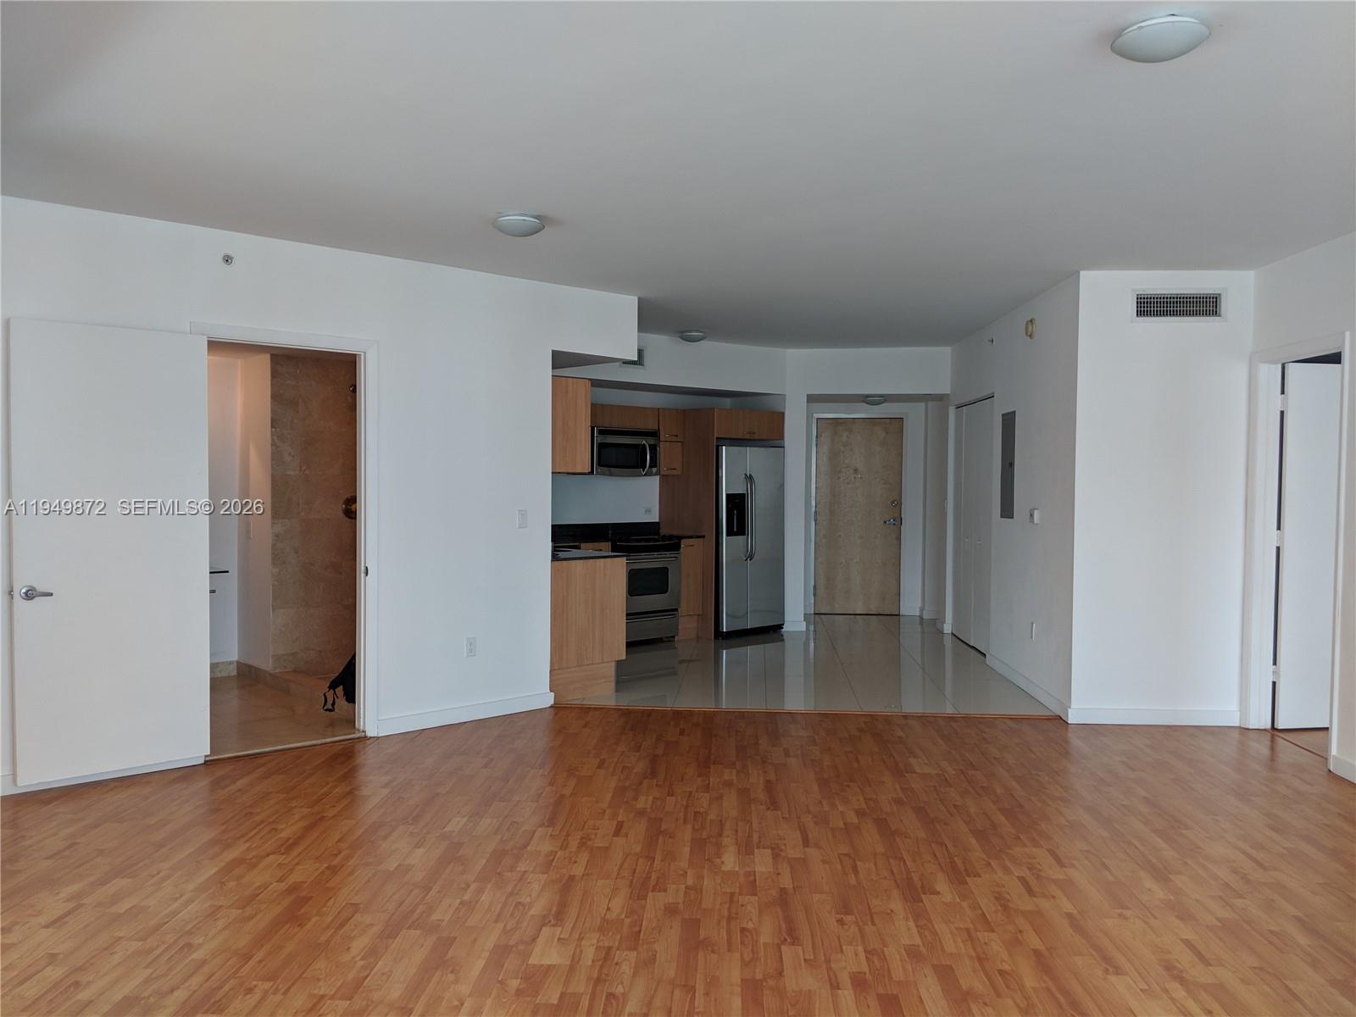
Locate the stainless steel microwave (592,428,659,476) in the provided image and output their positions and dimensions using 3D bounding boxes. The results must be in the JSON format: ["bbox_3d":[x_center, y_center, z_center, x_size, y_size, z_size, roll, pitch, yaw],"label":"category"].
[{"bbox_3d":[-0.564,-0.492,9.399,0.736,0.406,0.405,-1,2,-42],"label":"stainless steel microwave"}]

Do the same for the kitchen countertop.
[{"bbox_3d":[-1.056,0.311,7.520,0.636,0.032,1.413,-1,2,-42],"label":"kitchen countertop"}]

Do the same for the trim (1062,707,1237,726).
[{"bbox_3d":[2.899,1.276,6.449,1.035,0.090,0.015,1,2,3],"label":"trim"}]

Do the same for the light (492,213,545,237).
[{"bbox_3d":[-0.762,-1.360,5.075,0.265,0.090,0.265,1,2,0],"label":"light"}]

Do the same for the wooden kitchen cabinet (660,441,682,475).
[{"bbox_3d":[-0.161,-0.464,9.824,0.275,0.306,0.309,-1,2,-42],"label":"wooden kitchen cabinet"}]

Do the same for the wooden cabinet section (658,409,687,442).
[{"bbox_3d":[-0.171,-0.759,9.693,0.311,0.294,0.334,-1,3,-43],"label":"wooden cabinet section"}]

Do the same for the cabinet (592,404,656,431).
[{"bbox_3d":[-0.559,-0.809,9.455,0.766,0.196,0.309,-1,2,-42],"label":"cabinet"}]

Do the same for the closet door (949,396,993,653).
[{"bbox_3d":[2.576,0.143,9.287,0.035,2.107,1.448,1,2,3],"label":"closet door"}]

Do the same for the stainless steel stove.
[{"bbox_3d":[-0.438,0.730,9.405,0.757,0.933,0.637,-1,2,-42],"label":"stainless steel stove"}]

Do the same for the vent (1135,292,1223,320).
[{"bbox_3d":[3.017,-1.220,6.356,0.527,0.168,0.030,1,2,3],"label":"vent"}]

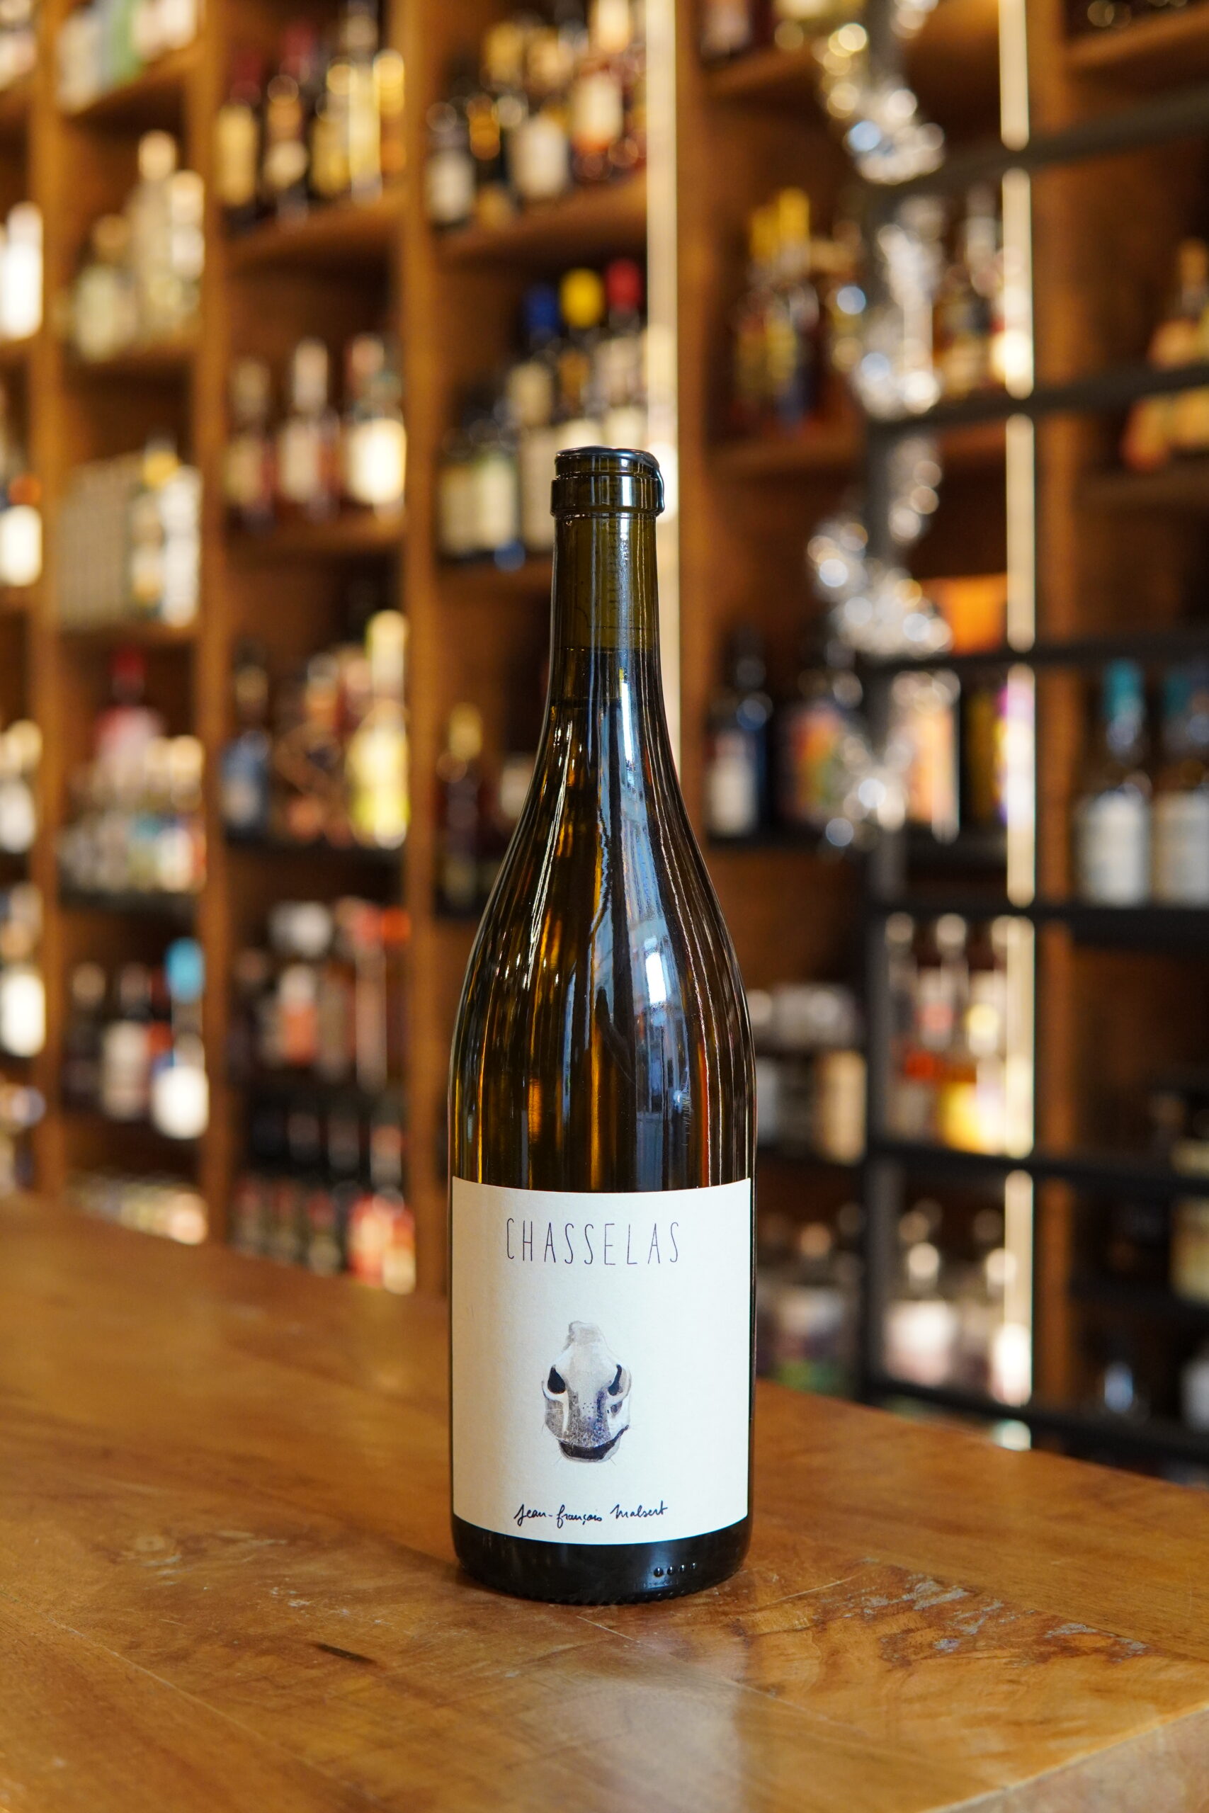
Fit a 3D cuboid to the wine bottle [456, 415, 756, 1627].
[{"bbox_3d":[0.000,0.030,0.612,0.082,0.300,0.082,0,0,4],"label":"wine bottle"}]

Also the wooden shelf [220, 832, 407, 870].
[{"bbox_3d":[-0.315,-0.081,3.254,0.260,0.035,0.421,-2,2,-42],"label":"wooden shelf"}]

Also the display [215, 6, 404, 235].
[{"bbox_3d":[-0.343,-1.107,3.244,0.210,0.275,0.421,-2,2,-42],"label":"display"}]

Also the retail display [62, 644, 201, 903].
[{"bbox_3d":[-0.671,-0.201,3.634,0.210,0.355,0.400,-2,2,-42],"label":"retail display"}]

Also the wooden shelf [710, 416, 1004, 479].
[{"bbox_3d":[0.354,-0.496,2.505,0.260,0.035,0.416,-2,2,-42],"label":"wooden shelf"}]

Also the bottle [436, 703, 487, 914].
[{"bbox_3d":[-0.200,-0.137,3.163,0.074,0.285,0.074,0,0,0],"label":"bottle"}]

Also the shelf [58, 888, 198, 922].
[{"bbox_3d":[-0.648,-0.006,3.623,0.260,0.035,0.401,-2,2,-42],"label":"shelf"}]

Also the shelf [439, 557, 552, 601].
[{"bbox_3d":[0.008,-0.409,2.853,0.230,0.030,0.410,-1,1,-44],"label":"shelf"}]

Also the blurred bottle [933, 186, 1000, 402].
[{"bbox_3d":[0.395,-0.663,2.468,0.072,0.255,0.072,0,0,0],"label":"blurred bottle"}]

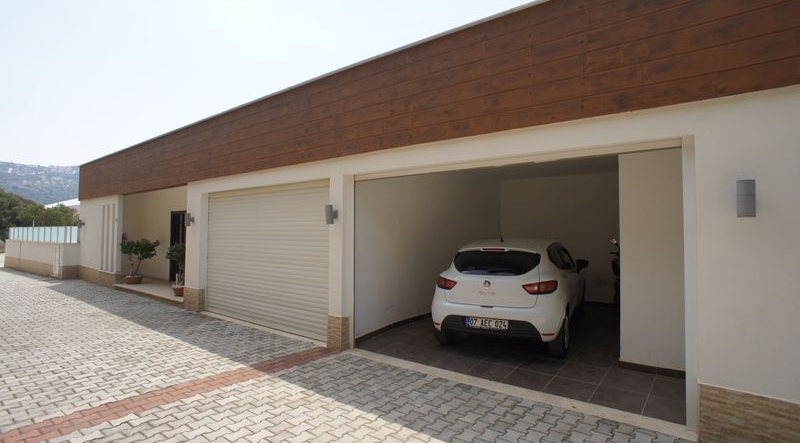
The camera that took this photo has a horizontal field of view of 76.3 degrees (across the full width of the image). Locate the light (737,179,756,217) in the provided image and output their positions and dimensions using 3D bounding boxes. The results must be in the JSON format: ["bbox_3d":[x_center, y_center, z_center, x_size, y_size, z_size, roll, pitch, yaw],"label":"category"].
[{"bbox_3d":[2.345,-0.155,3.435,0.175,0.255,0.115,1,-2,-45],"label":"light"}]

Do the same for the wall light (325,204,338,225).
[{"bbox_3d":[-0.892,-0.092,6.660,0.180,0.260,0.115,1,-2,-45],"label":"wall light"}]

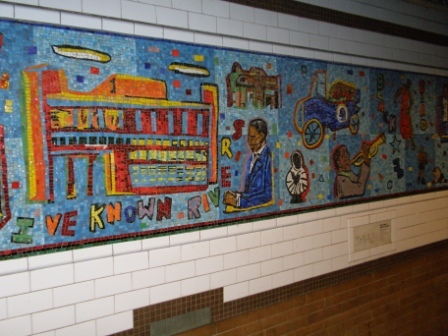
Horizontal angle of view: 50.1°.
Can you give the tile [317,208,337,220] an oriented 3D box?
[{"bbox_3d":[0.558,0.249,2.623,0.152,0.048,0.015,-3,4,-38],"label":"tile"}]

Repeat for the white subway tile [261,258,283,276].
[{"bbox_3d":[0.237,0.490,2.389,0.152,0.075,0.010,-4,5,-38],"label":"white subway tile"}]

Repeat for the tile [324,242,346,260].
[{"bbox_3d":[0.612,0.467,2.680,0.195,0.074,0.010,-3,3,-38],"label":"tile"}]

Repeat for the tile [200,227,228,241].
[{"bbox_3d":[-0.049,0.288,2.115,0.150,0.045,0.012,-4,4,-38],"label":"tile"}]

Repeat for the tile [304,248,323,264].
[{"bbox_3d":[0.475,0.472,2.562,0.152,0.076,0.010,-3,4,-38],"label":"tile"}]

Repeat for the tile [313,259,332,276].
[{"bbox_3d":[0.537,0.544,2.614,0.152,0.076,0.010,-3,4,-38],"label":"tile"}]

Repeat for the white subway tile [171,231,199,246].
[{"bbox_3d":[-0.171,0.300,2.049,0.152,0.043,0.015,-3,4,-38],"label":"white subway tile"}]

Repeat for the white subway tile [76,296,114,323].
[{"bbox_3d":[-0.484,0.530,1.798,0.152,0.076,0.010,-3,4,-38],"label":"white subway tile"}]

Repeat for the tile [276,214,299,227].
[{"bbox_3d":[0.321,0.270,2.428,0.152,0.045,0.012,-3,4,-38],"label":"tile"}]

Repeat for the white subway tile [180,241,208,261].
[{"bbox_3d":[-0.126,0.361,2.084,0.152,0.074,0.012,-3,4,-38],"label":"white subway tile"}]

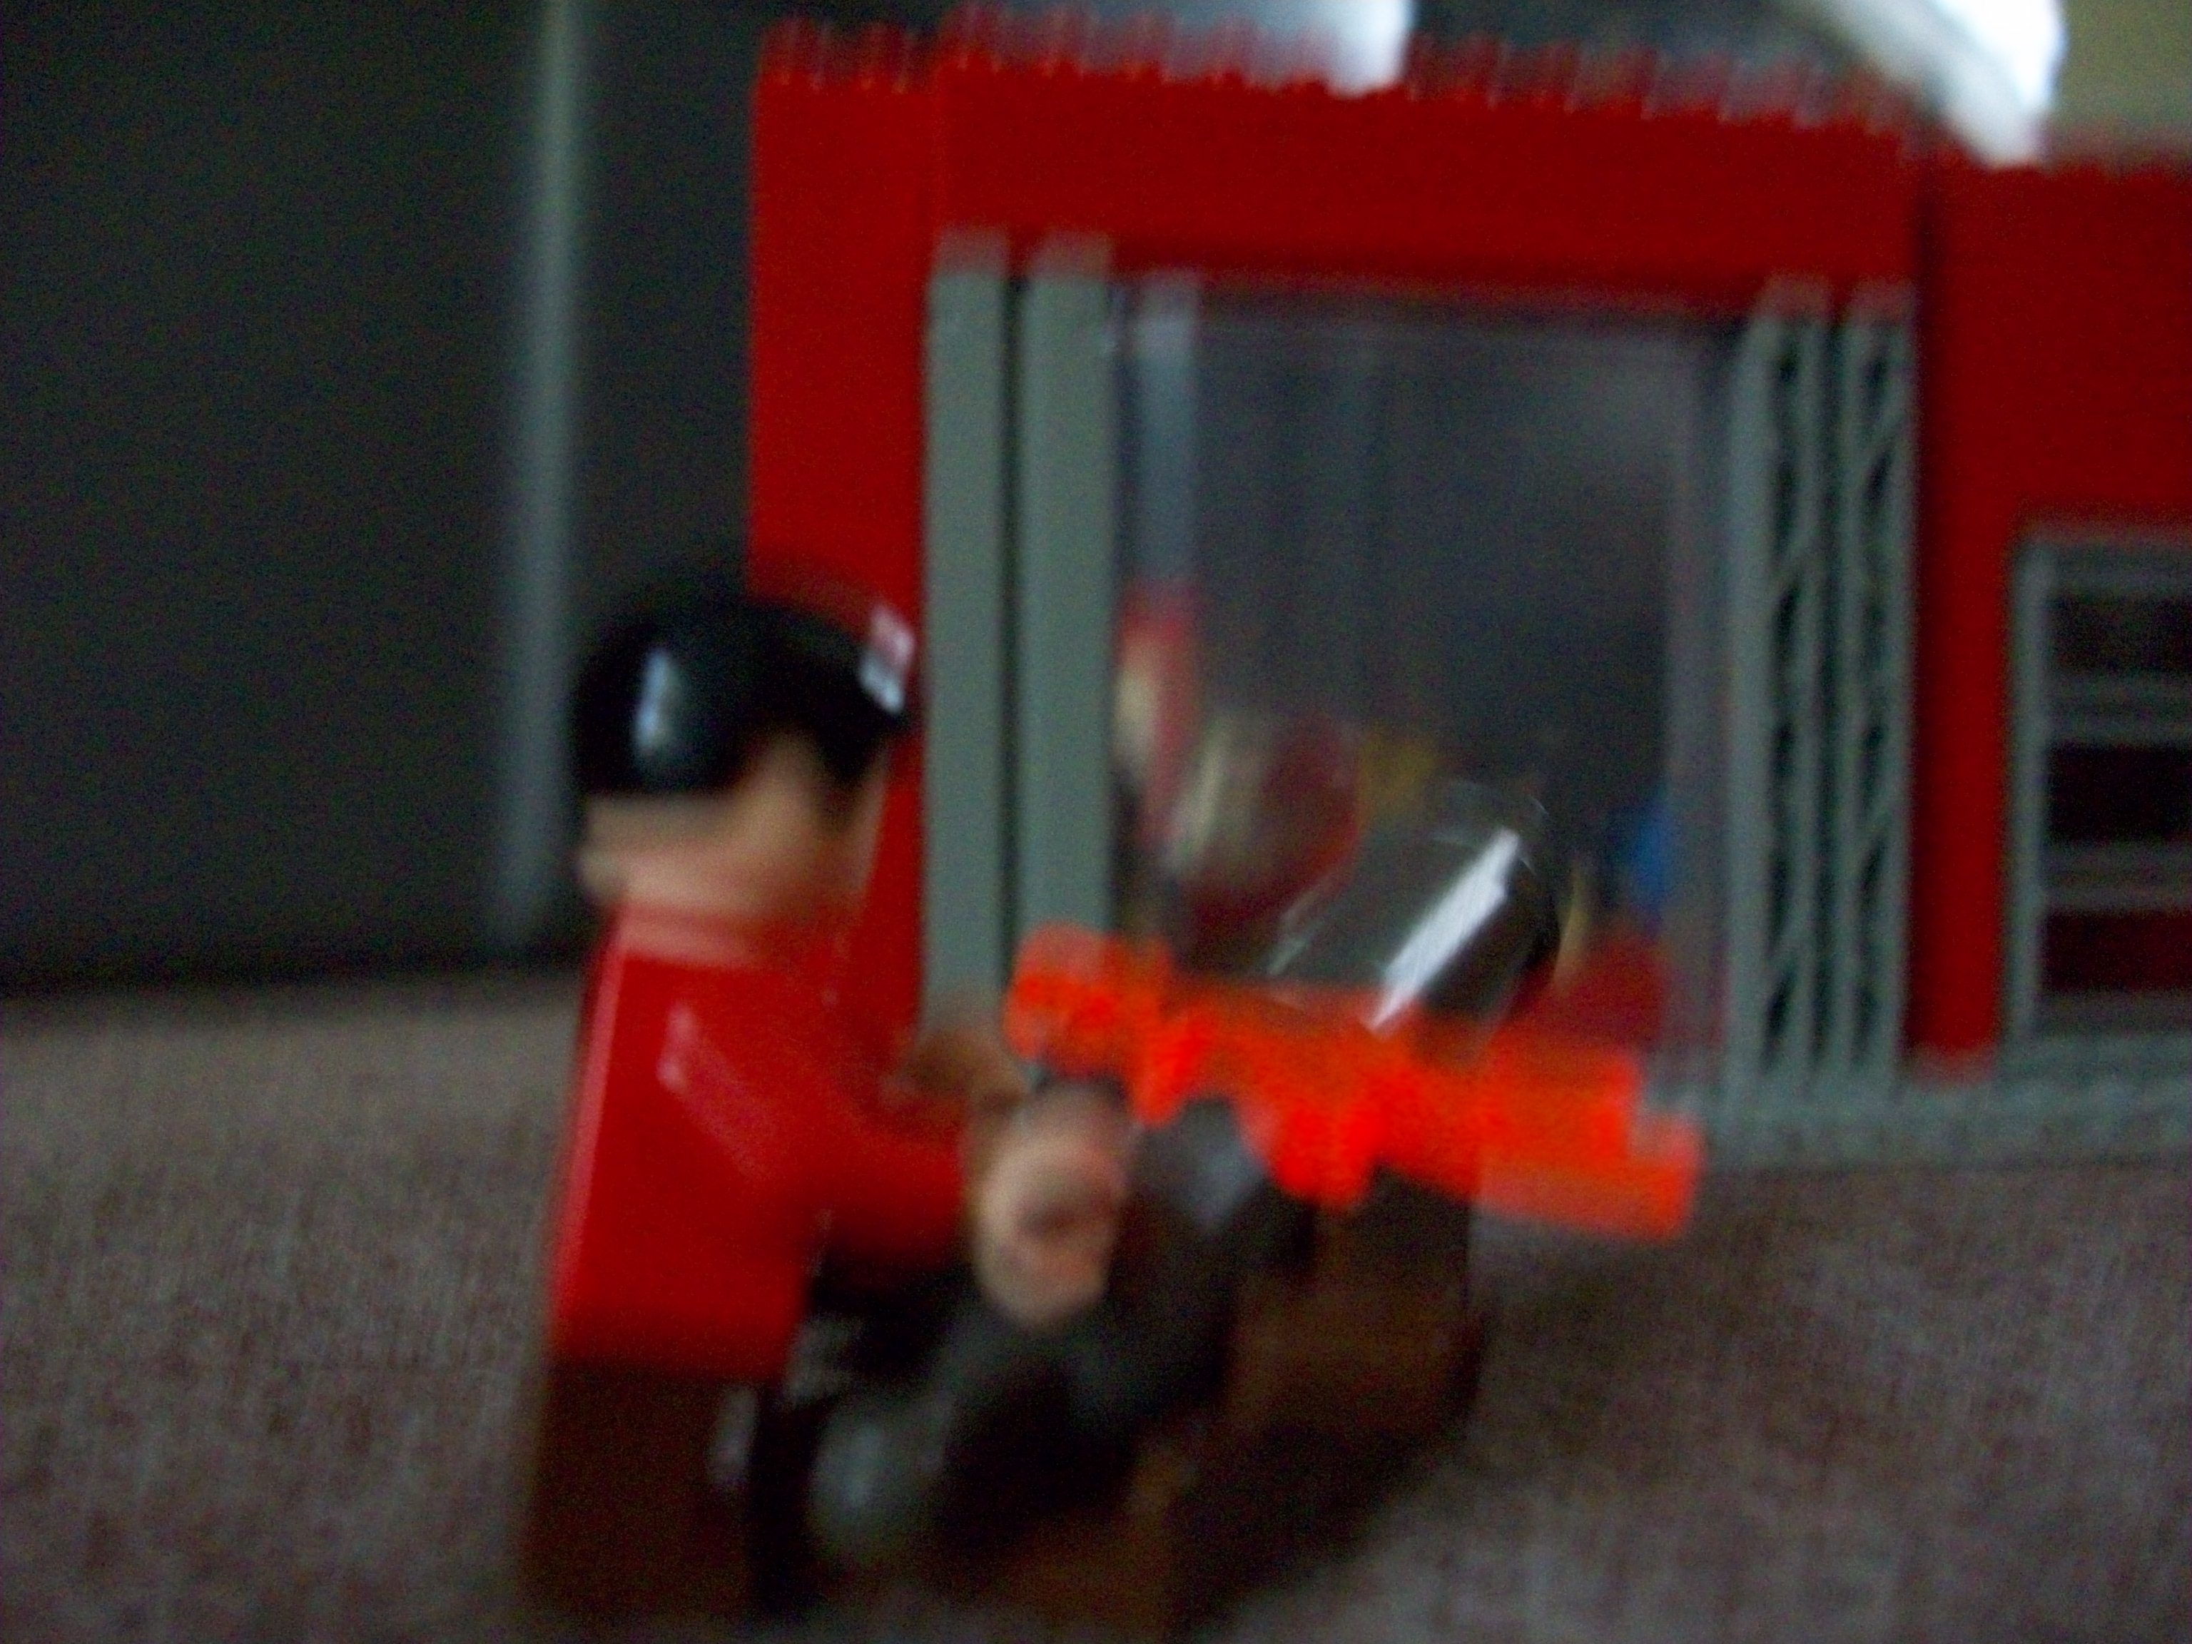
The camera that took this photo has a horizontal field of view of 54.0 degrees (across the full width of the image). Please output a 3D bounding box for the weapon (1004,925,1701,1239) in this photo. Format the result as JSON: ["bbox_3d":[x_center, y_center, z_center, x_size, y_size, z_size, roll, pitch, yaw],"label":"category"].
[{"bbox_3d":[0.009,0.009,0.079,0.024,0.007,0.005,16,-2,-12],"label":"weapon"}]

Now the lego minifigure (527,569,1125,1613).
[{"bbox_3d":[-0.010,0.008,0.078,0.018,0.034,0.021,4,0,-17],"label":"lego minifigure"}]

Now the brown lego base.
[{"bbox_3d":[-0.003,0.020,0.079,0.029,0.011,0.021,0,1,0],"label":"brown lego base"}]

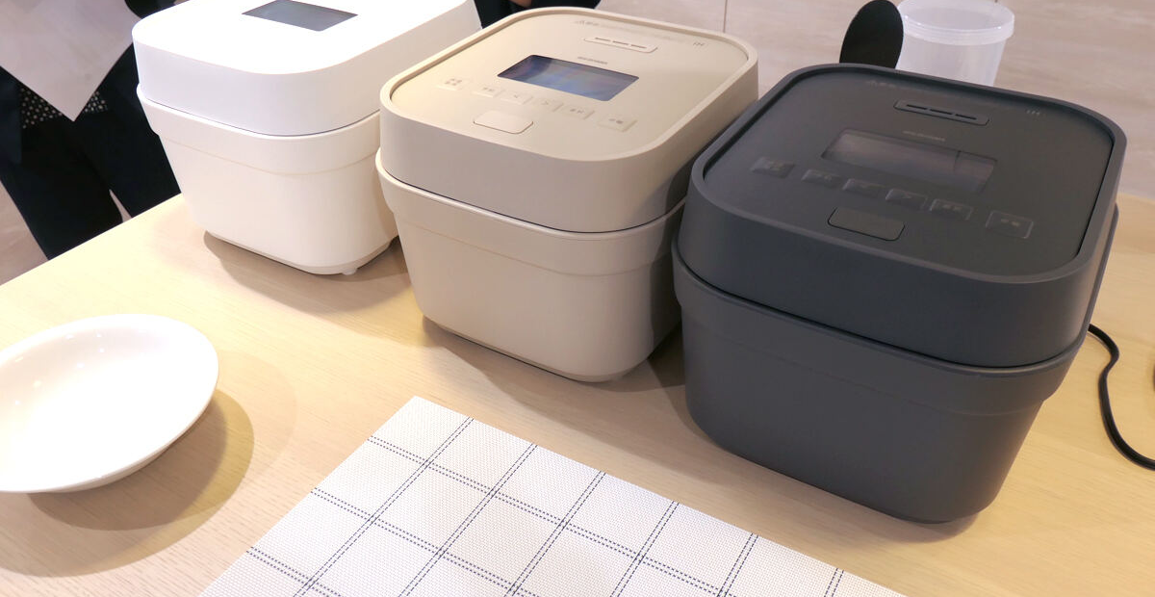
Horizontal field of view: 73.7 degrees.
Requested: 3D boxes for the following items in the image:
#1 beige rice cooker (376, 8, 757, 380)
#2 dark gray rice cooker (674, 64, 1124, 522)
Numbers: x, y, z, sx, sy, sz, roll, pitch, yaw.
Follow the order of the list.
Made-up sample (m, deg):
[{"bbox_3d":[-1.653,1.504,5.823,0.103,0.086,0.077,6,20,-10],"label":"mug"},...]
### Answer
[{"bbox_3d":[-0.001,-0.093,0.659,0.260,0.208,0.284,20,41,26],"label":"beige rice cooker"},{"bbox_3d":[0.213,-0.013,0.549,0.260,0.208,0.284,19,41,25],"label":"dark gray rice cooker"}]

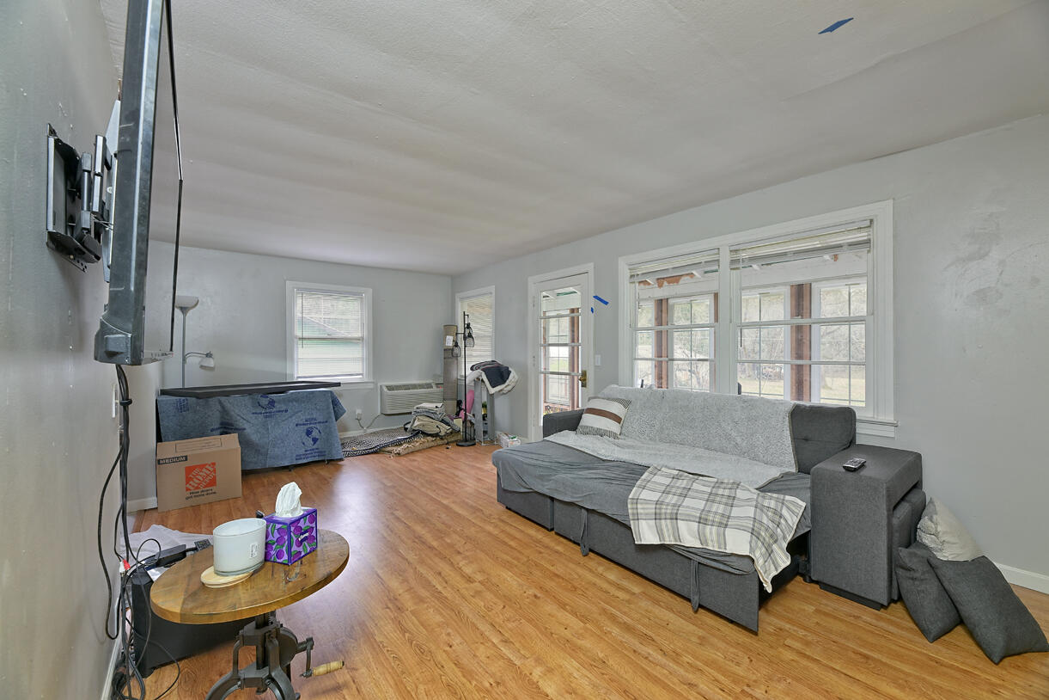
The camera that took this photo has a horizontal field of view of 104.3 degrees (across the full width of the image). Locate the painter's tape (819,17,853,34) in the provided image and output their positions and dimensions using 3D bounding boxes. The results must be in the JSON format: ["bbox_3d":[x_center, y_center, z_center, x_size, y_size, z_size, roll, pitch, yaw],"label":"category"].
[{"bbox_3d":[1.129,-1.175,1.478,0.034,0.003,0.097,0,0,-27],"label":"painter's tape"}]

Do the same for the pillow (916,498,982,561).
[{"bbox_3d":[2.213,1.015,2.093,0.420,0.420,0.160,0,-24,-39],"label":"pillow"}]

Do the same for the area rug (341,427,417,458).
[{"bbox_3d":[-2.052,1.167,5.363,1.500,0.130,0.980,0,0,-39],"label":"area rug"}]

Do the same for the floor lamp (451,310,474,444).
[{"bbox_3d":[-0.797,0.361,5.337,0.300,1.740,0.310,0,0,-8],"label":"floor lamp"}]

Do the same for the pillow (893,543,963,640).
[{"bbox_3d":[1.897,1.073,1.865,0.400,0.380,0.130,4,-25,-28],"label":"pillow"}]

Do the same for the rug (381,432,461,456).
[{"bbox_3d":[-1.342,1.164,5.281,0.660,0.130,1.020,0,0,41],"label":"rug"}]

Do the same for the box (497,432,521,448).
[{"bbox_3d":[-0.185,1.165,5.160,0.170,0.130,0.300,0,0,-24],"label":"box"}]

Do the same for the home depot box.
[{"bbox_3d":[-2.723,1.024,3.444,0.530,0.440,0.400,0,0,-39],"label":"home depot box"}]

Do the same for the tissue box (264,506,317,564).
[{"bbox_3d":[-0.740,0.584,1.293,0.103,0.127,0.107,0,0,17],"label":"tissue box"}]

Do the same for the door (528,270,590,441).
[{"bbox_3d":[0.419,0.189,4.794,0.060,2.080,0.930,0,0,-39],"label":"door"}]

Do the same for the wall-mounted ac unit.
[{"bbox_3d":[-1.713,0.742,6.346,1.060,0.440,0.220,0,0,-39],"label":"wall-mounted ac unit"}]

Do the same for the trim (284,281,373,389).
[{"bbox_3d":[-2.597,-0.159,5.546,1.120,1.440,0.090,0,0,-39],"label":"trim"}]

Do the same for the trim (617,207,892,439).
[{"bbox_3d":[1.614,-0.197,3.316,0.080,1.457,2.087,0,0,-39],"label":"trim"}]

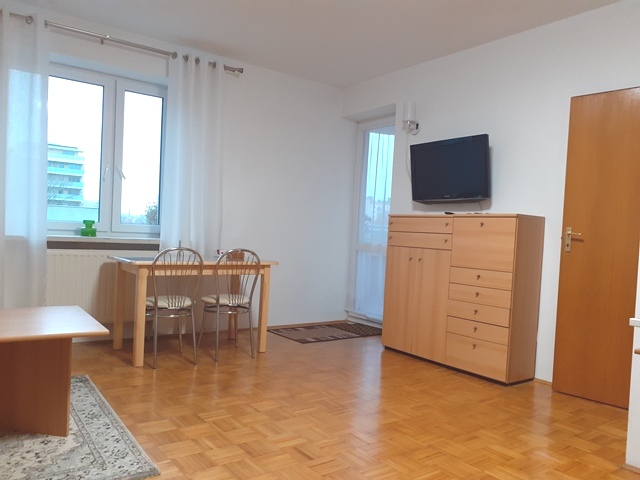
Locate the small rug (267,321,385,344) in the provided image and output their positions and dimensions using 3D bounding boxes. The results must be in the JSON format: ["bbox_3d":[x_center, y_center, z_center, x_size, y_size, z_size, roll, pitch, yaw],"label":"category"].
[{"bbox_3d":[0.088,0.937,5.108,1.081,0.015,0.658,2,1,-37],"label":"small rug"}]

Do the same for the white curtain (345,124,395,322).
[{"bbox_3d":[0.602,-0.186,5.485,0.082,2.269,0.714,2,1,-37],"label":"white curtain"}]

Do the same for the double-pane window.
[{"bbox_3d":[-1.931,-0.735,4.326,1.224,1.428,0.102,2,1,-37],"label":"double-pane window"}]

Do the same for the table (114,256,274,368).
[{"bbox_3d":[-1.030,0.530,4.067,1.158,0.747,0.694,2,1,-37],"label":"table"}]

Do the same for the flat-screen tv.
[{"bbox_3d":[1.107,-0.593,4.221,0.090,0.500,0.800,-9,8,-37],"label":"flat-screen tv"}]

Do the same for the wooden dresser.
[{"bbox_3d":[1.126,0.408,4.133,0.369,1.211,1.269,2,1,-37],"label":"wooden dresser"}]

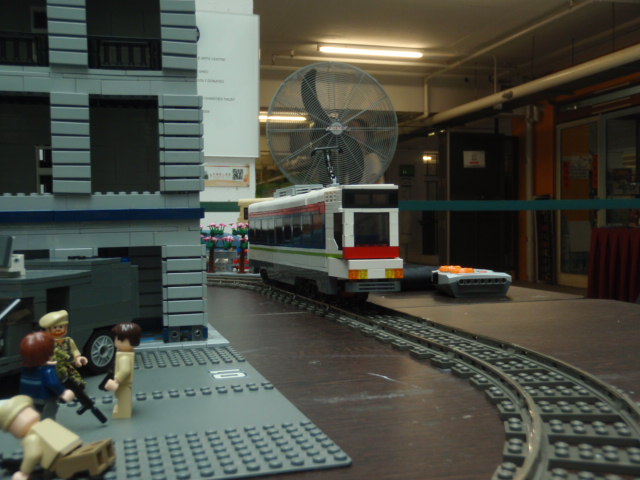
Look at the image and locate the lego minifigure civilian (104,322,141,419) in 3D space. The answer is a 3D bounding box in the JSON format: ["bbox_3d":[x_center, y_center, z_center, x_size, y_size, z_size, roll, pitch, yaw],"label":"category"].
[{"bbox_3d":[-0.085,0.056,0.284,0.017,0.042,0.024,-2,1,-13],"label":"lego minifigure civilian"}]

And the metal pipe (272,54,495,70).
[{"bbox_3d":[0.779,-2.035,7.630,2.800,0.050,0.050,-2,1,-18],"label":"metal pipe"}]

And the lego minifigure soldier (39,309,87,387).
[{"bbox_3d":[-0.126,0.055,0.322,0.026,0.042,0.018,-2,1,-22],"label":"lego minifigure soldier"}]

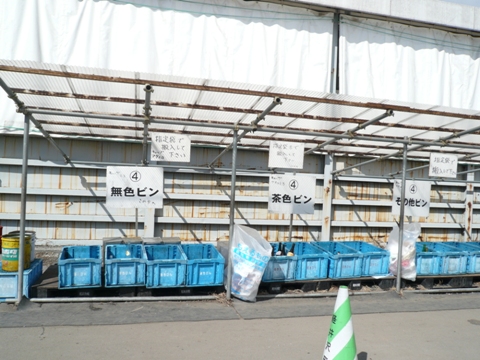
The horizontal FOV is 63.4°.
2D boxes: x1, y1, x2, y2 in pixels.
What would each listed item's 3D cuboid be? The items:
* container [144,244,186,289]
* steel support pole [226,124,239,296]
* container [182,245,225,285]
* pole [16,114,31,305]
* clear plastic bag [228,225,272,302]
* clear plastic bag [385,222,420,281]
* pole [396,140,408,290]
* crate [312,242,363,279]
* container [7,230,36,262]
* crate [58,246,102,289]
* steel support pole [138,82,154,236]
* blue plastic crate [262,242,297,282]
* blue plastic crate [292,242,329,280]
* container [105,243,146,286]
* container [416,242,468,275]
[{"bbox_3d":[-0.863,0.963,4.393,0.405,0.295,0.605,2,3,-17],"label":"container"},{"bbox_3d":[-0.085,0.395,4.495,0.055,1.988,0.055,2,1,-15],"label":"steel support pole"},{"bbox_3d":[-0.488,1.065,4.861,0.440,0.320,0.675,2,1,-15],"label":"container"},{"bbox_3d":[-2.065,0.279,3.705,0.050,1.810,0.050,2,0,-14],"label":"pole"},{"bbox_3d":[0.112,0.905,4.250,0.430,0.810,0.330,2,0,-13],"label":"clear plastic bag"},{"bbox_3d":[2.265,0.991,5.380,0.370,0.750,0.300,2,1,-15],"label":"clear plastic bag"},{"bbox_3d":[1.966,0.456,4.707,0.050,1.830,0.050,2,0,-14],"label":"pole"},{"bbox_3d":[1.242,1.041,5.086,0.405,0.295,0.605,2,3,-17],"label":"crate"},{"bbox_3d":[-2.420,0.753,4.320,0.305,0.330,0.305,2,0,-14],"label":"container"},{"bbox_3d":[-1.723,0.923,4.215,0.405,0.295,0.605,2,3,-21],"label":"crate"},{"bbox_3d":[-1.157,-0.235,4.800,0.070,1.868,0.070,2,1,-15],"label":"steel support pole"},{"bbox_3d":[0.386,1.008,4.821,0.405,0.295,0.605,2,3,-15],"label":"blue plastic crate"},{"bbox_3d":[0.863,1.115,5.354,0.440,0.320,0.675,2,1,-14],"label":"blue plastic crate"},{"bbox_3d":[-1.393,1.034,4.713,0.440,0.320,0.675,2,1,-16],"label":"container"},{"bbox_3d":[3.112,1.214,6.082,0.440,0.320,0.675,2,1,-13],"label":"container"}]

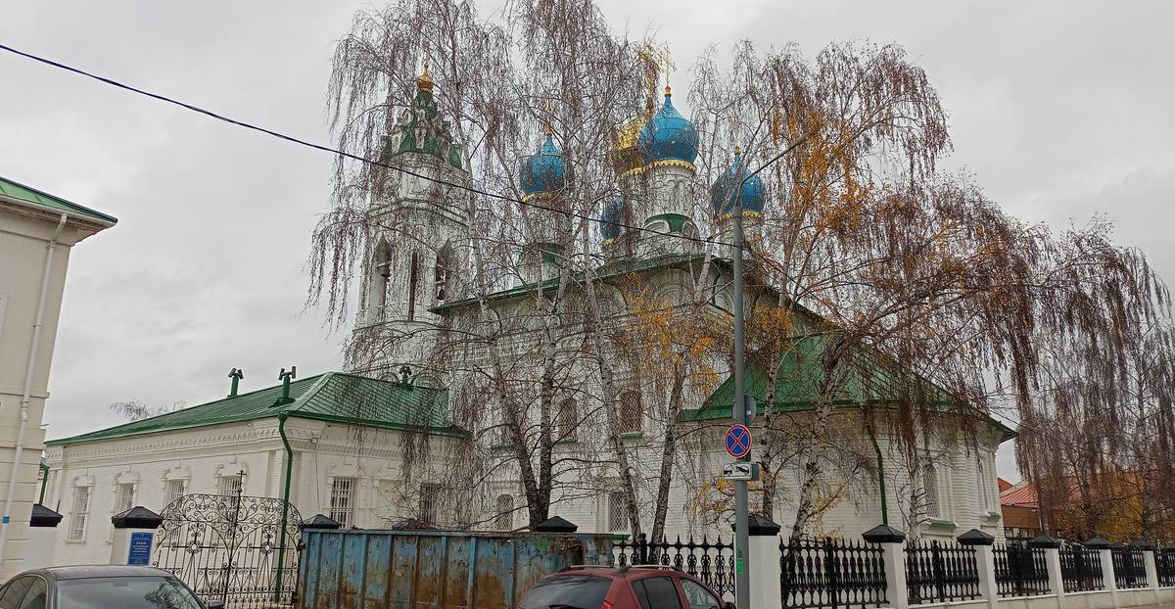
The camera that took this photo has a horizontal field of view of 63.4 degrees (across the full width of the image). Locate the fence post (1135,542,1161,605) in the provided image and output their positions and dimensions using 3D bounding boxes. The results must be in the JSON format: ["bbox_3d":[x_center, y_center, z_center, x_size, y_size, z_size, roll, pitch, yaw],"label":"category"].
[{"bbox_3d":[18.609,8.912,31.685,0.623,2.040,0.623,-12,-19,43],"label":"fence post"}]

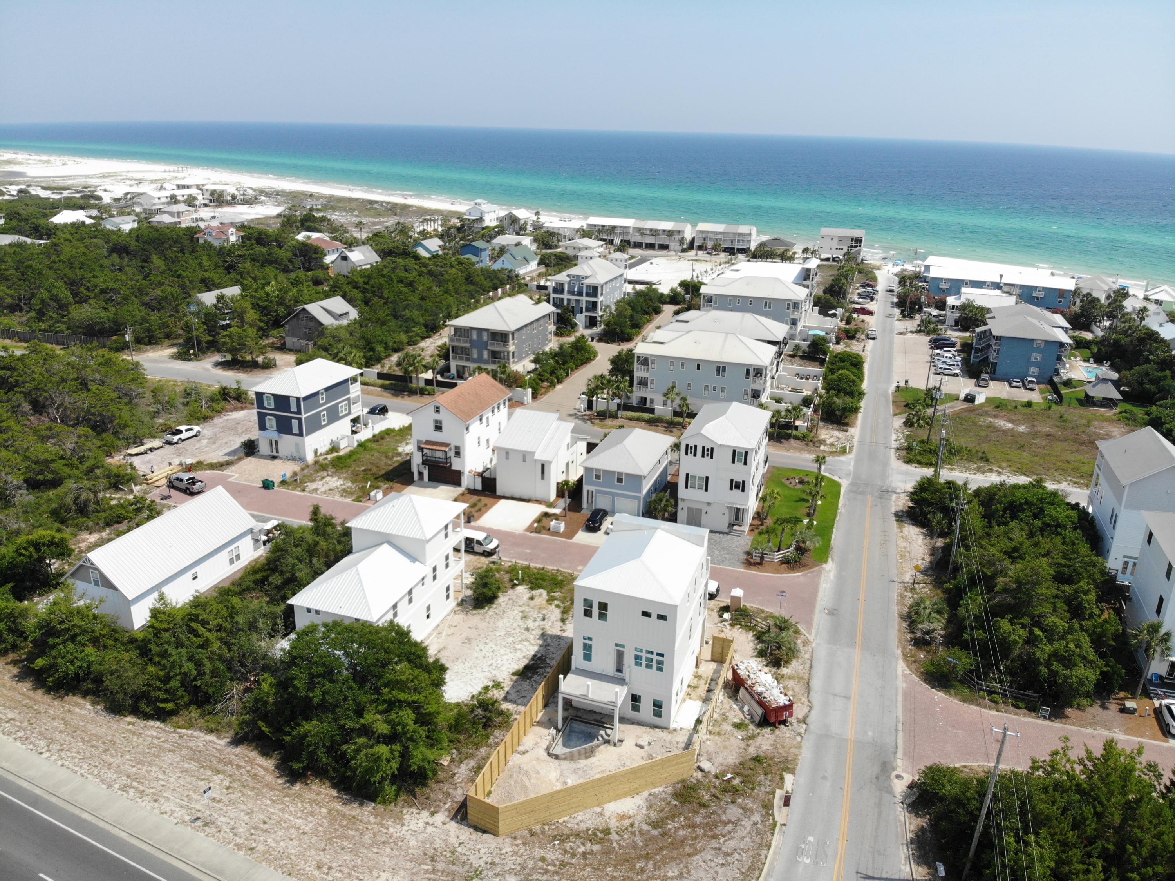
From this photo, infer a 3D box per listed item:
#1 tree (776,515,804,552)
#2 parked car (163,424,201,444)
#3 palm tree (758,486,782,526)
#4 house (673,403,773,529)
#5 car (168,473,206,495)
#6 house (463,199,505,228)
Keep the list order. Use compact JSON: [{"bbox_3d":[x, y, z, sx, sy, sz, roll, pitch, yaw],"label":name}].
[{"bbox_3d":[24.835,11.726,101.434,3.400,4.700,3.400,8,22,17],"label":"tree"},{"bbox_3d":[-65.839,-1.070,132.654,2.000,1.930,5.850,10,23,22],"label":"parked car"},{"bbox_3d":[22.997,8.386,103.306,3.052,4.782,2.849,9,22,18],"label":"palm tree"},{"bbox_3d":[17.718,2.501,104.814,9.078,13.819,14.626,8,22,17],"label":"house"},{"bbox_3d":[-53.502,5.508,108.617,5.850,1.900,2.050,14,24,29],"label":"car"},{"bbox_3d":[-48.002,-105.578,381.597,11.500,13.740,13.500,13,24,28],"label":"house"}]

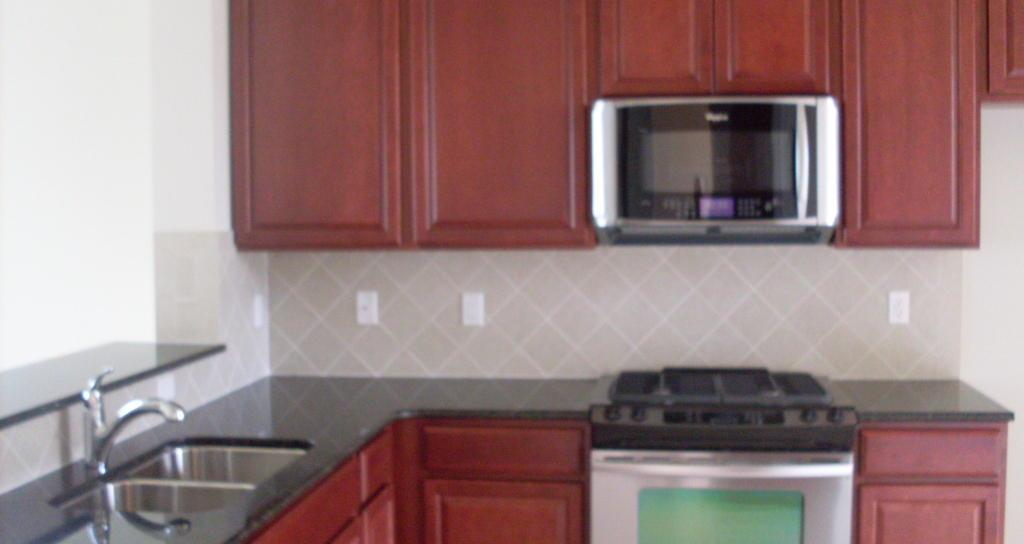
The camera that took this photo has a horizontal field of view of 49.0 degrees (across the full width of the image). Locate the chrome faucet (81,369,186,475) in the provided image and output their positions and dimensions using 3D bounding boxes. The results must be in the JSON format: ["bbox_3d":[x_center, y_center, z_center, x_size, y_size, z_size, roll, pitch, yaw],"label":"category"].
[{"bbox_3d":[-0.866,0.343,2.576,0.247,0.241,0.060,0,3,7],"label":"chrome faucet"}]

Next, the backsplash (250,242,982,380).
[{"bbox_3d":[0.320,0.148,3.938,2.427,0.468,0.015,0,3,7],"label":"backsplash"}]

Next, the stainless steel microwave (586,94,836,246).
[{"bbox_3d":[0.652,-0.322,3.668,0.757,0.452,0.417,0,3,7],"label":"stainless steel microwave"}]

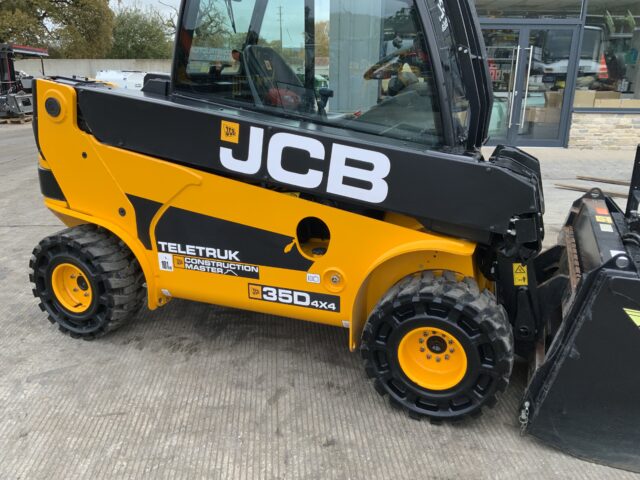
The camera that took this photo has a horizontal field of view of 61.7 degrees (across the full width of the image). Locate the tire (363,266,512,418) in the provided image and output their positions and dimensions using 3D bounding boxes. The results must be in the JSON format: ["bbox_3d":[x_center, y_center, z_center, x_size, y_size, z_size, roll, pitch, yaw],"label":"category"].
[{"bbox_3d":[0.570,0.523,2.619,0.690,0.690,0.265,7,18,22],"label":"tire"}]

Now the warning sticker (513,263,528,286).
[{"bbox_3d":[0.963,0.165,2.571,0.063,0.114,0.004,-2,15,24],"label":"warning sticker"}]

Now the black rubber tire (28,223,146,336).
[{"bbox_3d":[-1.483,0.264,3.417,0.690,0.690,0.265,7,18,22],"label":"black rubber tire"}]

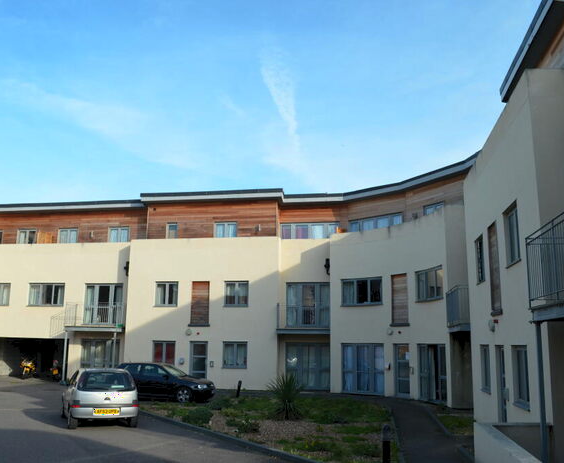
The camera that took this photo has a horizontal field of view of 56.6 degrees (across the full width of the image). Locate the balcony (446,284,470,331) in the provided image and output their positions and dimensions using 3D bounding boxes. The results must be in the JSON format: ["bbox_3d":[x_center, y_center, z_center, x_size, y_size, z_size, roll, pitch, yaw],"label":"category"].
[{"bbox_3d":[5.732,2.454,16.247,0.900,1.320,2.500,-1,-12,10],"label":"balcony"}]

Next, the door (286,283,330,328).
[{"bbox_3d":[1.210,3.370,23.940,2.050,2.080,0.150,-1,-12,9],"label":"door"}]

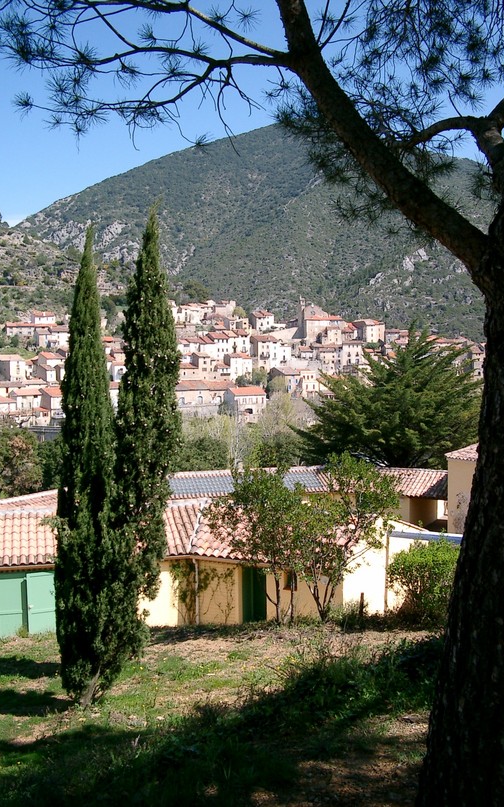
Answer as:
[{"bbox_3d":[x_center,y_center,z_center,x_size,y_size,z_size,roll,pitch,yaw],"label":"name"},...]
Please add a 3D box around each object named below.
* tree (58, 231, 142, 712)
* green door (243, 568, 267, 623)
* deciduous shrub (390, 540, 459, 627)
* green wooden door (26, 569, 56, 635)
[{"bbox_3d":[-2.731,1.121,15.300,1.500,8.500,1.500,0,3,0],"label":"tree"},{"bbox_3d":[0.086,5.948,26.500,0.860,1.930,0.090,1,4,26],"label":"green door"},{"bbox_3d":[4.898,4.996,24.000,2.150,2.450,2.100,0,3,0],"label":"deciduous shrub"},{"bbox_3d":[-6.313,6.146,26.100,1.000,2.050,0.080,-2,4,-20],"label":"green wooden door"}]

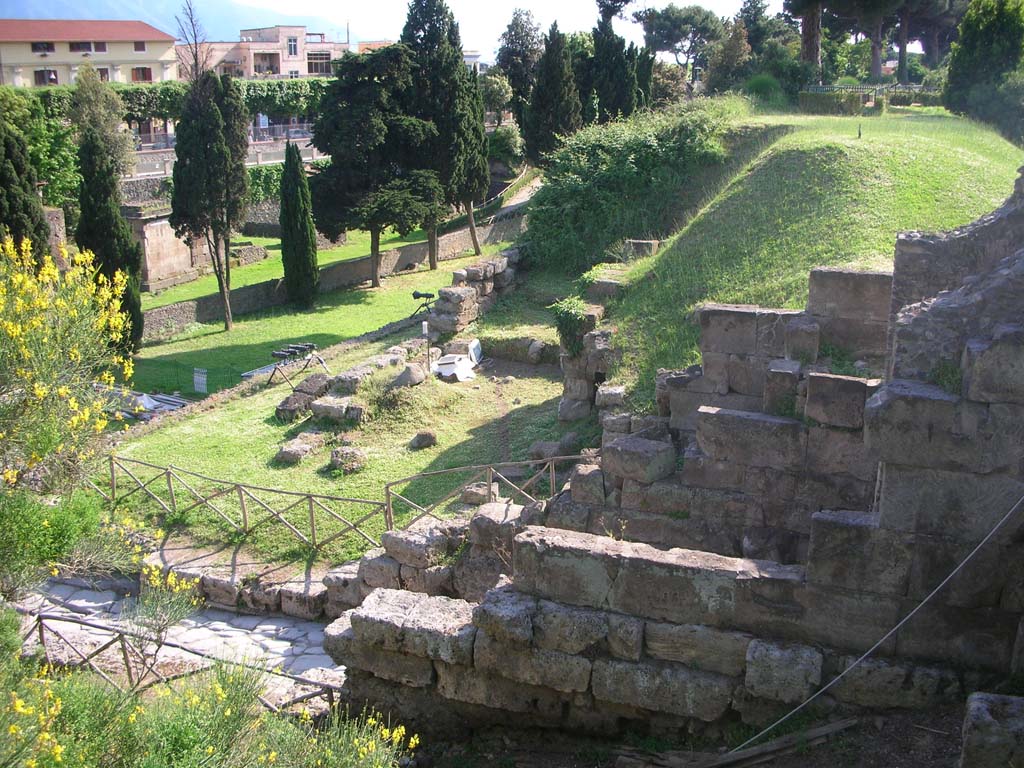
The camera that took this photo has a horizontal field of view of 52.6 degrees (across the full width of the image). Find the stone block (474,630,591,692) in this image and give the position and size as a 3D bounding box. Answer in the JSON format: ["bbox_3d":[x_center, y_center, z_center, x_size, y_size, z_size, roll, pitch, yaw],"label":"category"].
[{"bbox_3d":[0.394,3.705,14.296,1.676,0.590,0.650,6,17,22],"label":"stone block"}]

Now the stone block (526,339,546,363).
[{"bbox_3d":[0.755,-1.032,31.899,0.530,0.688,0.521,4,17,17],"label":"stone block"}]

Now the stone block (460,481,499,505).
[{"bbox_3d":[-0.689,2.293,22.291,0.800,0.400,0.500,6,18,19],"label":"stone block"}]

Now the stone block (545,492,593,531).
[{"bbox_3d":[0.965,2.057,16.637,0.678,0.475,0.511,4,17,17],"label":"stone block"}]

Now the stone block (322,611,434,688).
[{"bbox_3d":[-1.768,3.823,15.045,1.700,0.450,0.770,6,17,19],"label":"stone block"}]

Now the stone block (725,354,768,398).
[{"bbox_3d":[3.720,-0.130,16.282,0.620,0.600,0.500,5,18,17],"label":"stone block"}]

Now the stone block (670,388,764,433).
[{"bbox_3d":[3.290,0.363,16.470,1.486,0.624,0.600,6,18,19],"label":"stone block"}]

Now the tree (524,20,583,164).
[{"bbox_3d":[2.645,-18.517,66.000,3.700,9.400,3.700,0,17,0],"label":"tree"}]

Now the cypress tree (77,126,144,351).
[{"bbox_3d":[-13.937,-5.015,36.055,1.900,7.700,1.900,-1,17,0],"label":"cypress tree"}]

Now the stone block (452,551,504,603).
[{"bbox_3d":[-0.506,3.237,18.245,0.920,0.920,0.700,6,18,19],"label":"stone block"}]

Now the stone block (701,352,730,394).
[{"bbox_3d":[2.727,-0.191,13.660,0.310,0.550,0.450,6,17,19],"label":"stone block"}]

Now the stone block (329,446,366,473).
[{"bbox_3d":[-3.651,1.691,23.082,0.700,0.420,0.600,2,17,10],"label":"stone block"}]

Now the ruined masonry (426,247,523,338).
[{"bbox_3d":[-1.190,-3.304,36.623,1.250,2.300,4.400,8,19,27],"label":"ruined masonry"}]

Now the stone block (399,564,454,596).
[{"bbox_3d":[-1.362,3.281,17.770,0.924,0.520,0.600,6,16,21],"label":"stone block"}]

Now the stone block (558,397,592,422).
[{"bbox_3d":[1.436,0.557,23.059,0.680,0.500,0.650,4,17,13],"label":"stone block"}]

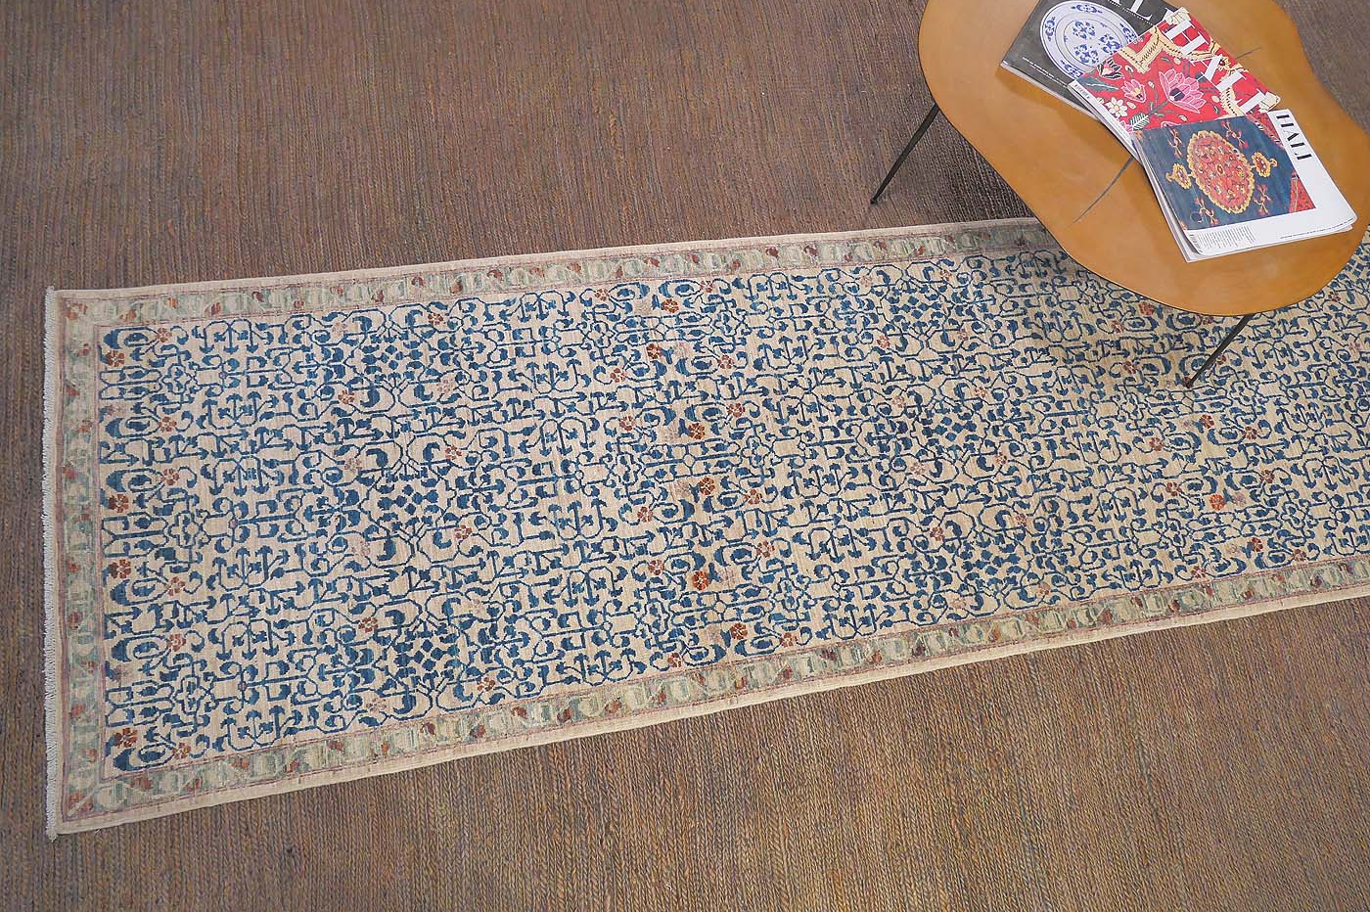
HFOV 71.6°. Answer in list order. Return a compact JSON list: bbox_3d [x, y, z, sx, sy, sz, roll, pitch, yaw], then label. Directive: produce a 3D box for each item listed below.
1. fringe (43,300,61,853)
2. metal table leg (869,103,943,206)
[{"bbox_3d":[-0.960,0.129,1.437,0.021,0.008,0.857,-8,74,-12],"label":"fringe"},{"bbox_3d":[0.423,-0.583,1.708,0.014,0.383,0.014,34,59,1],"label":"metal table leg"}]

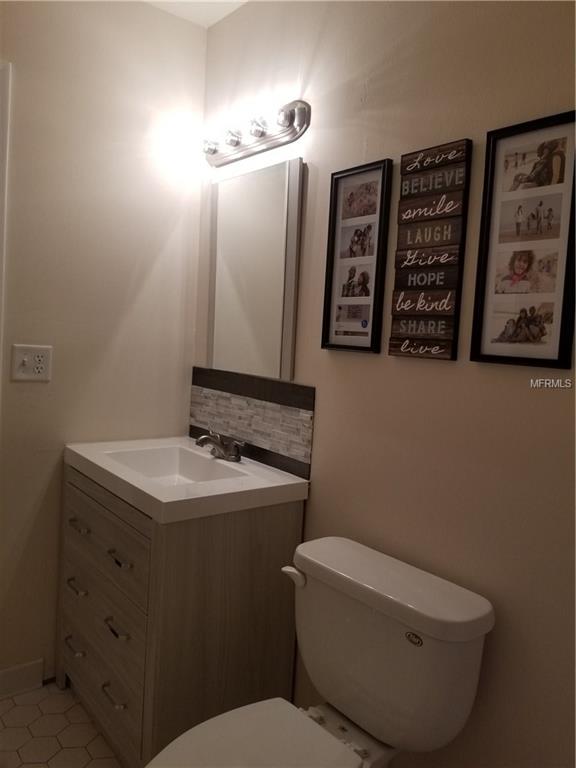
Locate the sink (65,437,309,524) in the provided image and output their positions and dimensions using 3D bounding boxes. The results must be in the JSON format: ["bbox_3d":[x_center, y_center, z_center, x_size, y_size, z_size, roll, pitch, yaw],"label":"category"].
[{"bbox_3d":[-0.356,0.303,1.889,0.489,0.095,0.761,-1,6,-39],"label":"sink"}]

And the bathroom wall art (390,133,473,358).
[{"bbox_3d":[0.339,-0.311,1.393,0.024,0.496,0.190,-1,6,-39],"label":"bathroom wall art"}]

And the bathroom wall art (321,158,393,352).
[{"bbox_3d":[0.186,-0.339,1.581,0.027,0.491,0.204,-1,6,-39],"label":"bathroom wall art"}]

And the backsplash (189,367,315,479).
[{"bbox_3d":[-0.159,0.113,2.024,0.010,0.283,0.737,-1,6,-39],"label":"backsplash"}]

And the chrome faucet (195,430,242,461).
[{"bbox_3d":[-0.249,0.216,1.964,0.154,0.079,0.185,-1,6,-39],"label":"chrome faucet"}]

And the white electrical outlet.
[{"bbox_3d":[-0.848,-0.066,1.915,0.119,0.117,0.011,-1,6,-39],"label":"white electrical outlet"}]

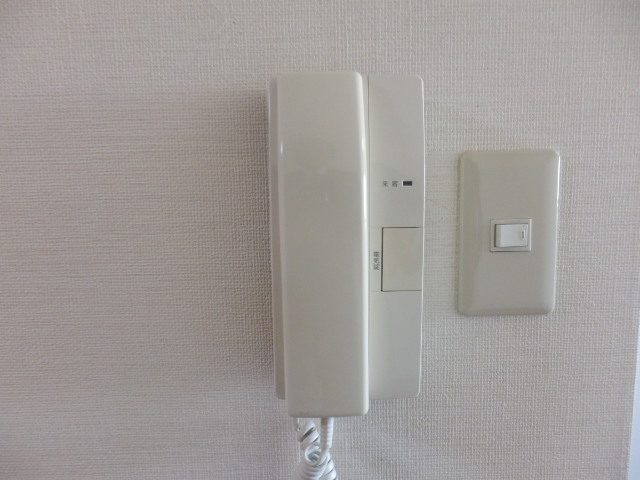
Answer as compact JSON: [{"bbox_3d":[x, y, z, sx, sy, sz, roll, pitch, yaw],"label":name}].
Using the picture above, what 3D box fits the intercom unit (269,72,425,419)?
[{"bbox_3d":[0.019,0.019,0.292,0.105,0.258,0.062,-1,6,1],"label":"intercom unit"}]

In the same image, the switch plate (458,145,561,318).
[{"bbox_3d":[0.135,-0.004,0.313,0.071,0.120,0.011,-1,6,1],"label":"switch plate"}]

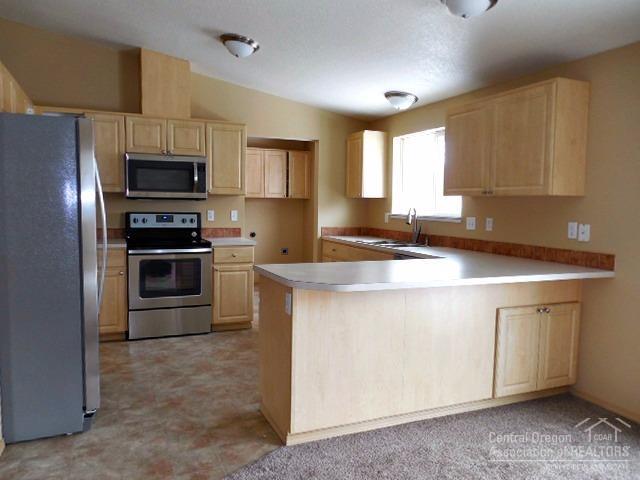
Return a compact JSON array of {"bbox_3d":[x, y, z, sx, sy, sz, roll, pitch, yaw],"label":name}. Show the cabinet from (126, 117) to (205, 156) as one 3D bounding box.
[{"bbox_3d":[-1.592,-1.046,4.787,0.768,0.373,0.321,-1,5,-23],"label":"cabinet"}]

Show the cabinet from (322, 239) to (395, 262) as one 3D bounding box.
[{"bbox_3d":[0.637,0.488,5.153,0.615,0.871,1.632,-1,5,-23],"label":"cabinet"}]

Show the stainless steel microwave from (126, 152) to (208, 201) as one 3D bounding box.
[{"bbox_3d":[-1.586,-0.636,4.778,0.760,0.432,0.403,-1,5,-23],"label":"stainless steel microwave"}]

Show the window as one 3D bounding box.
[{"bbox_3d":[1.119,-0.686,4.845,0.100,0.898,1.213,-1,5,-23],"label":"window"}]

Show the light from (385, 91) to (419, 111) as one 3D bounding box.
[{"bbox_3d":[0.813,-1.383,4.660,0.335,0.137,0.335,10,0,-24],"label":"light"}]

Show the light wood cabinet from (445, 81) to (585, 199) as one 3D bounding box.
[{"bbox_3d":[1.458,-0.716,3.584,0.308,0.755,1.106,-1,5,-23],"label":"light wood cabinet"}]

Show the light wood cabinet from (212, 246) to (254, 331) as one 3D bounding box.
[{"bbox_3d":[-1.021,0.468,5.070,0.455,0.885,0.636,-1,5,-24],"label":"light wood cabinet"}]

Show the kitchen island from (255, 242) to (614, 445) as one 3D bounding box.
[{"bbox_3d":[0.744,0.615,3.131,2.225,0.940,0.970,-1,5,-24],"label":"kitchen island"}]

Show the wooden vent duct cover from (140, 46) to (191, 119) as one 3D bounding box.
[{"bbox_3d":[-1.597,-1.559,4.797,0.460,0.670,0.330,-1,4,-22],"label":"wooden vent duct cover"}]

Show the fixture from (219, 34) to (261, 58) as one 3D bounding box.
[{"bbox_3d":[-0.692,-1.644,3.981,0.340,0.120,0.340,9,1,-24],"label":"fixture"}]

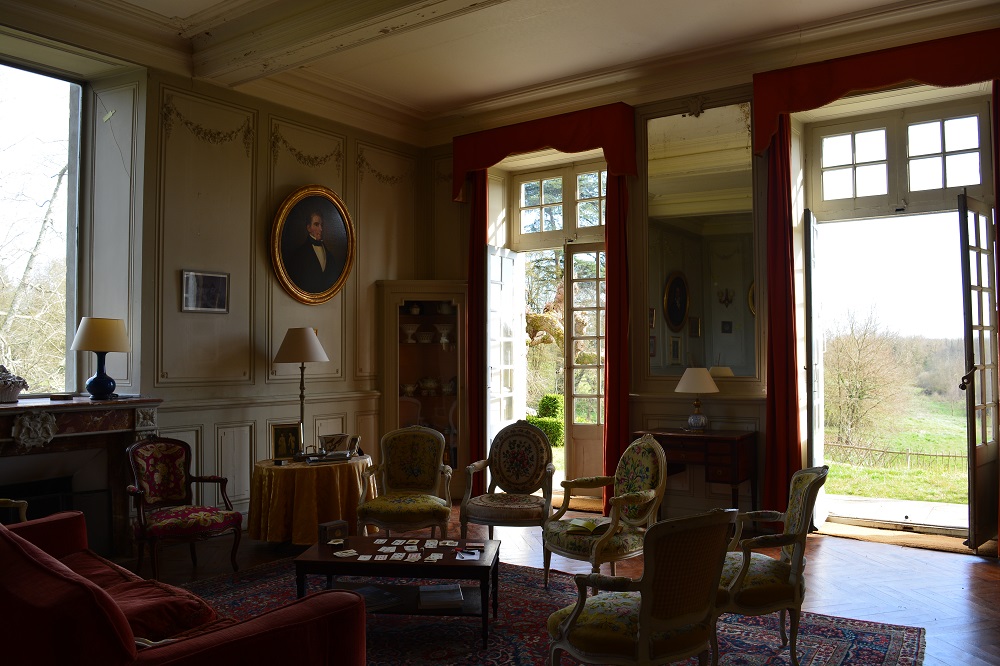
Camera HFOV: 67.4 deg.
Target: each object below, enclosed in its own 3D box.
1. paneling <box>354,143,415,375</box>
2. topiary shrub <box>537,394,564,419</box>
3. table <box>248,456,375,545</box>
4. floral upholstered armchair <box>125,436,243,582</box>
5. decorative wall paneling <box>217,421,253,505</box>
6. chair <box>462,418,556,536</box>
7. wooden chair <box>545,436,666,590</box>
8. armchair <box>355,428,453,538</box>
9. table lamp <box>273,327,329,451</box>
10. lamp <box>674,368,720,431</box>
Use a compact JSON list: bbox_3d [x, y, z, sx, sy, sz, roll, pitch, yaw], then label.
[{"bbox_3d":[-1.081,-0.669,7.235,0.051,2.238,0.829,-1,-1,36],"label":"paneling"},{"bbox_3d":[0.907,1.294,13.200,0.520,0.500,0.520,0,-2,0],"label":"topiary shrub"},{"bbox_3d":[-1.416,1.247,5.747,0.943,0.602,0.943,0,-1,0],"label":"table"},{"bbox_3d":[-2.165,1.184,5.105,0.620,0.930,0.600,2,-3,-45],"label":"floral upholstered armchair"},{"bbox_3d":[-2.242,1.107,6.294,0.050,0.680,0.375,-2,-2,38],"label":"decorative wall paneling"},{"bbox_3d":[0.094,1.091,5.264,0.616,0.906,0.594,0,-1,11],"label":"chair"},{"bbox_3d":[0.680,1.149,4.691,0.620,0.960,0.600,1,-2,-30],"label":"wooden chair"},{"bbox_3d":[-0.628,1.105,5.250,0.631,0.877,0.594,0,-1,-3],"label":"armchair"},{"bbox_3d":[-1.513,0.441,5.700,0.420,0.970,0.420,0,-2,0],"label":"table lamp"},{"bbox_3d":[1.512,0.517,5.734,0.348,0.493,0.348,-1,-1,36],"label":"lamp"}]

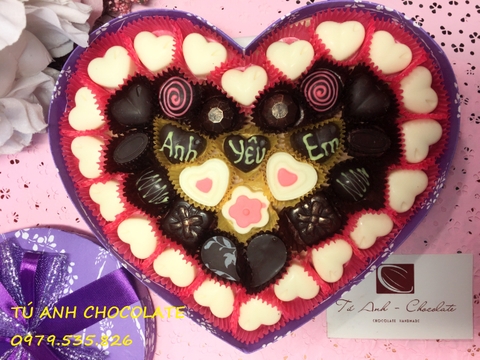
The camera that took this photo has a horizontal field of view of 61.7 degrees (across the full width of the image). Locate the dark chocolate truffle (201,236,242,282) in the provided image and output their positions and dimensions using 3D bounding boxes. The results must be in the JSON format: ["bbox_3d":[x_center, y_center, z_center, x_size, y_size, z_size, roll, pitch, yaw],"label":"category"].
[{"bbox_3d":[-0.012,0.050,0.254,0.022,0.015,0.030,-28,92,8],"label":"dark chocolate truffle"}]

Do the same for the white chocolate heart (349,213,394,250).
[{"bbox_3d":[0.077,0.029,0.242,0.027,0.014,0.024,-44,89,6],"label":"white chocolate heart"}]

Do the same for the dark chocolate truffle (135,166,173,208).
[{"bbox_3d":[-0.051,0.004,0.238,0.024,0.017,0.025,0,89,0],"label":"dark chocolate truffle"}]

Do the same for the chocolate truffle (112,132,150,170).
[{"bbox_3d":[-0.061,-0.018,0.230,0.024,0.014,0.015,-36,93,2],"label":"chocolate truffle"}]

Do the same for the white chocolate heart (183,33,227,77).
[{"bbox_3d":[-0.021,-0.075,0.243,0.027,0.014,0.026,18,95,3],"label":"white chocolate heart"}]

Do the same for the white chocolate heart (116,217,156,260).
[{"bbox_3d":[-0.059,0.033,0.237,0.025,0.014,0.028,-40,89,-1],"label":"white chocolate heart"}]

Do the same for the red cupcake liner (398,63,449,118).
[{"bbox_3d":[0.106,-0.052,0.236,0.030,0.019,0.033,-4,93,5],"label":"red cupcake liner"}]

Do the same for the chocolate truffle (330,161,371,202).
[{"bbox_3d":[0.065,0.002,0.238,0.023,0.018,0.023,0,93,0],"label":"chocolate truffle"}]

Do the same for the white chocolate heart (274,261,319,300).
[{"bbox_3d":[0.033,0.058,0.234,0.025,0.014,0.022,-6,93,0],"label":"white chocolate heart"}]

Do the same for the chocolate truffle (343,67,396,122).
[{"bbox_3d":[0.073,-0.048,0.228,0.026,0.015,0.027,-44,92,2],"label":"chocolate truffle"}]

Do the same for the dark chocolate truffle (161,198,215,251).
[{"bbox_3d":[-0.032,0.028,0.249,0.023,0.016,0.024,35,95,2],"label":"dark chocolate truffle"}]

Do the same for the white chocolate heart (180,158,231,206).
[{"bbox_3d":[-0.019,0.002,0.236,0.029,0.014,0.026,-19,93,1],"label":"white chocolate heart"}]

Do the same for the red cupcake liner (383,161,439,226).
[{"bbox_3d":[0.095,0.007,0.230,0.033,0.020,0.033,0,93,0],"label":"red cupcake liner"}]

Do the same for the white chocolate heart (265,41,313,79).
[{"bbox_3d":[0.028,-0.067,0.227,0.026,0.014,0.022,0,93,0],"label":"white chocolate heart"}]

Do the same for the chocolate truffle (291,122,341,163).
[{"bbox_3d":[0.046,-0.022,0.241,0.029,0.015,0.026,-9,93,5],"label":"chocolate truffle"}]

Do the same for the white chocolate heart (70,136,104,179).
[{"bbox_3d":[-0.097,-0.016,0.260,0.025,0.013,0.028,-21,93,8],"label":"white chocolate heart"}]

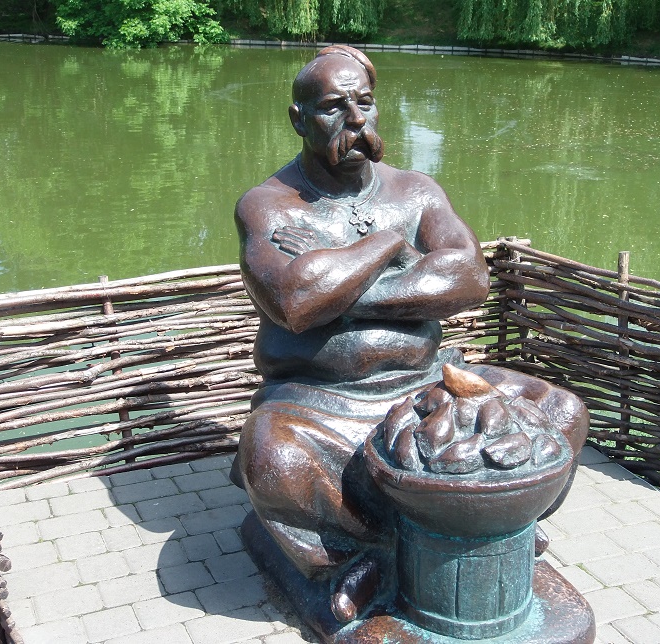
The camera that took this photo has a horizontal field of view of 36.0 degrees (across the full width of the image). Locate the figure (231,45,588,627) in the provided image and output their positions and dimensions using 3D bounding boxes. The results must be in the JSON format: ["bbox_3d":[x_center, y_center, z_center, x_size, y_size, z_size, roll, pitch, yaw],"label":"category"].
[{"bbox_3d":[0.157,-0.055,2.465,0.790,1.175,0.770,-6,19,-21],"label":"figure"}]

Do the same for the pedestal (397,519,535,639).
[{"bbox_3d":[0.306,0.517,2.251,0.300,0.225,0.300,1,18,0],"label":"pedestal"}]

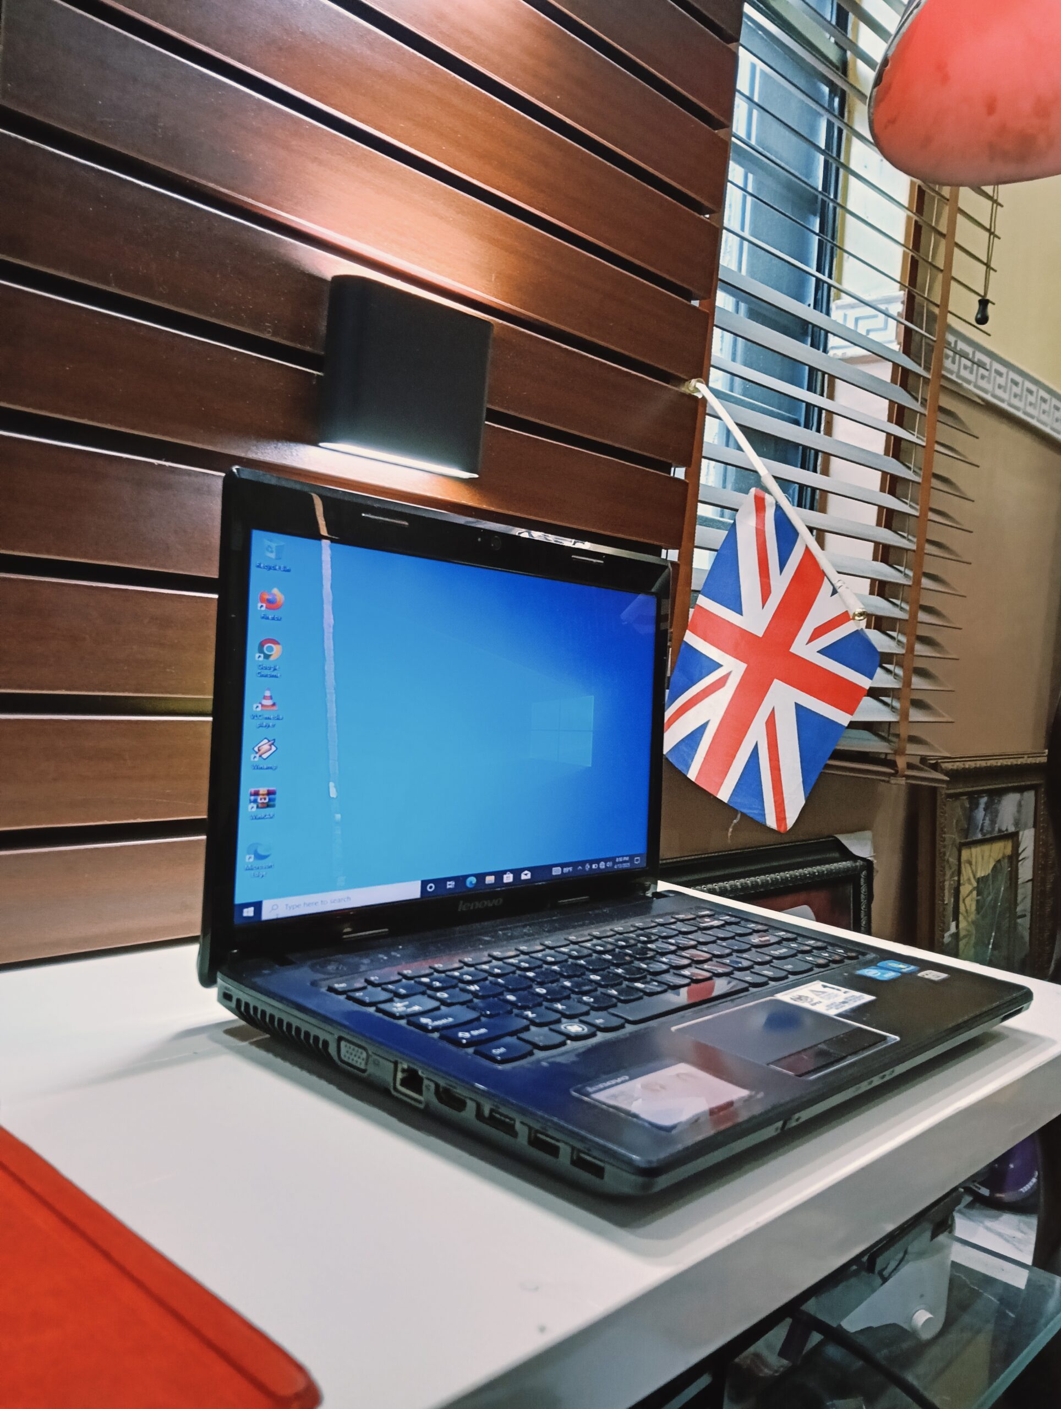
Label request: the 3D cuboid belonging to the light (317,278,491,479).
[{"bbox_3d":[-0.064,-0.179,0.616,0.028,0.088,0.106,7,3,44],"label":"light"}]

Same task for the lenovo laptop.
[{"bbox_3d":[0.058,0.026,0.522,0.264,0.234,0.335,7,3,43],"label":"lenovo laptop"}]

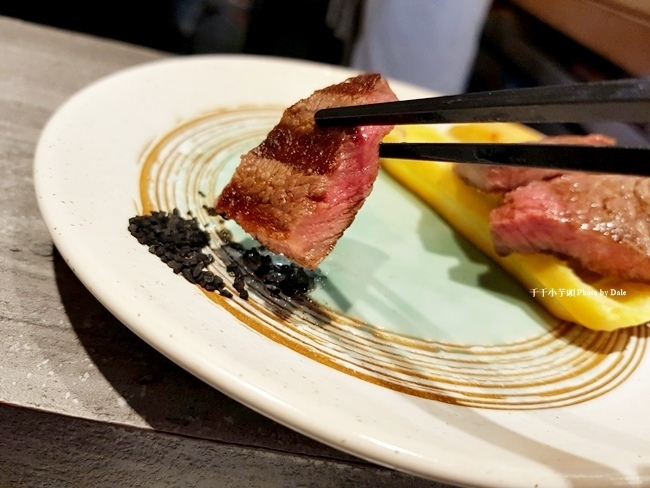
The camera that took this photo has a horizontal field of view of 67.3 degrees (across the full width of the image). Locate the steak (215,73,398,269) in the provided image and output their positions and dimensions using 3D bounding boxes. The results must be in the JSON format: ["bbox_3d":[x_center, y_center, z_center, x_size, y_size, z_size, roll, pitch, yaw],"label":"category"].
[{"bbox_3d":[-0.005,-0.029,0.169,0.036,0.062,0.019,19,-15,34],"label":"steak"}]

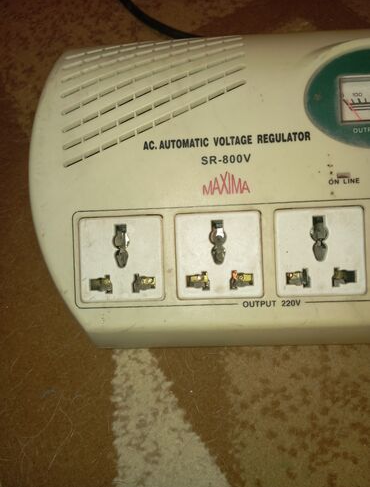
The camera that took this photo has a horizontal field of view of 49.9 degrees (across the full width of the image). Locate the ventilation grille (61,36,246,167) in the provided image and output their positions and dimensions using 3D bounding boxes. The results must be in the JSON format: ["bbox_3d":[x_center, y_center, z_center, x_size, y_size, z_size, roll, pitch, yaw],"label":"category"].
[{"bbox_3d":[-0.014,-0.067,0.182,0.085,0.016,0.064,-2,80,4],"label":"ventilation grille"}]

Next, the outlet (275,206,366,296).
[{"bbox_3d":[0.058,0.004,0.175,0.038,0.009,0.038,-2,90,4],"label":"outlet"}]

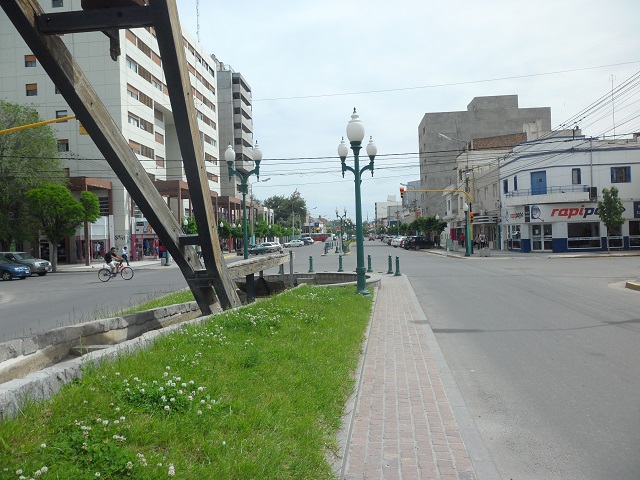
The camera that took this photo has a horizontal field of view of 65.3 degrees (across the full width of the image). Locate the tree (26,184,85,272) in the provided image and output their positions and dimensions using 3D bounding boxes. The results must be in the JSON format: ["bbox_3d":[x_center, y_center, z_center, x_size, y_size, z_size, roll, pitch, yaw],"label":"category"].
[{"bbox_3d":[-17.819,-0.799,33.520,3.900,5.860,3.900,-2,0,5],"label":"tree"}]

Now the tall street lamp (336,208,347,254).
[{"bbox_3d":[2.391,-1.113,55.488,1.200,4.950,0.370,-2,0,6],"label":"tall street lamp"}]

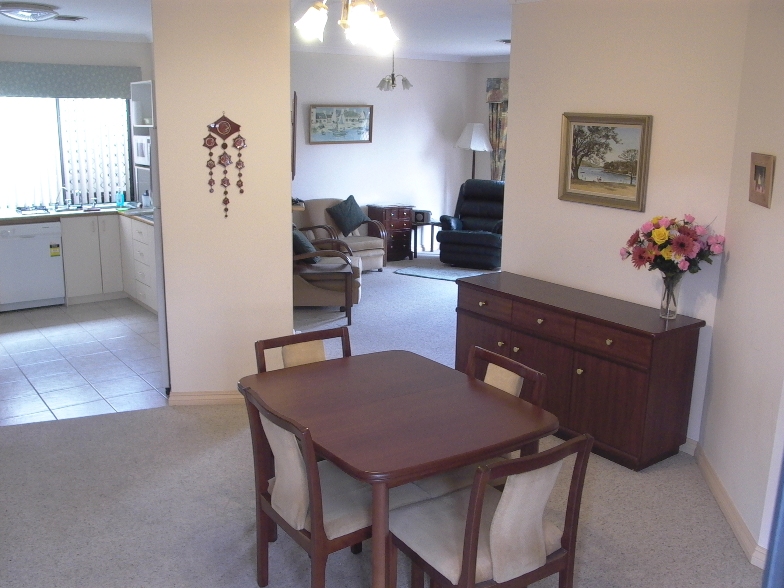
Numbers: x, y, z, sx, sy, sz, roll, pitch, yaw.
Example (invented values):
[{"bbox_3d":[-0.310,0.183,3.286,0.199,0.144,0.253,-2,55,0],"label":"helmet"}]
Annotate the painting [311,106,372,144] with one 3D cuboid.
[{"bbox_3d":[-0.636,-2.164,9.553,0.900,0.480,0.035,-7,16,-32],"label":"painting"}]

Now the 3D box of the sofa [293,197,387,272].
[{"bbox_3d":[-0.584,-0.739,9.113,0.800,0.860,0.850,-9,17,-36],"label":"sofa"}]

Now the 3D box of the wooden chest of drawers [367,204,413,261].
[{"bbox_3d":[-0.020,-0.816,9.958,0.430,0.720,0.370,-7,16,-32],"label":"wooden chest of drawers"}]

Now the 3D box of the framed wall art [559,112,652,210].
[{"bbox_3d":[1.248,-0.790,4.418,0.050,0.540,0.635,-9,17,-36],"label":"framed wall art"}]

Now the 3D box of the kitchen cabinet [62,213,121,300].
[{"bbox_3d":[-3.100,-0.380,7.557,0.560,0.860,0.570,-9,16,-35],"label":"kitchen cabinet"}]

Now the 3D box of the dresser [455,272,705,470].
[{"bbox_3d":[1.084,0.407,4.733,0.500,0.765,1.590,-9,16,-35],"label":"dresser"}]

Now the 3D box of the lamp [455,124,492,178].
[{"bbox_3d":[1.125,-1.434,10.240,0.480,1.760,0.480,-9,17,-36],"label":"lamp"}]

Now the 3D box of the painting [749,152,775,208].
[{"bbox_3d":[1.621,-0.497,3.262,0.020,0.220,0.270,3,13,7],"label":"painting"}]

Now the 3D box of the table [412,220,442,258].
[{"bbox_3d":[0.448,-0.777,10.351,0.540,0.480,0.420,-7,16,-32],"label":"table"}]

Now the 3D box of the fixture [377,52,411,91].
[{"bbox_3d":[0.023,-2.296,7.370,0.380,0.560,0.380,1,13,0],"label":"fixture"}]

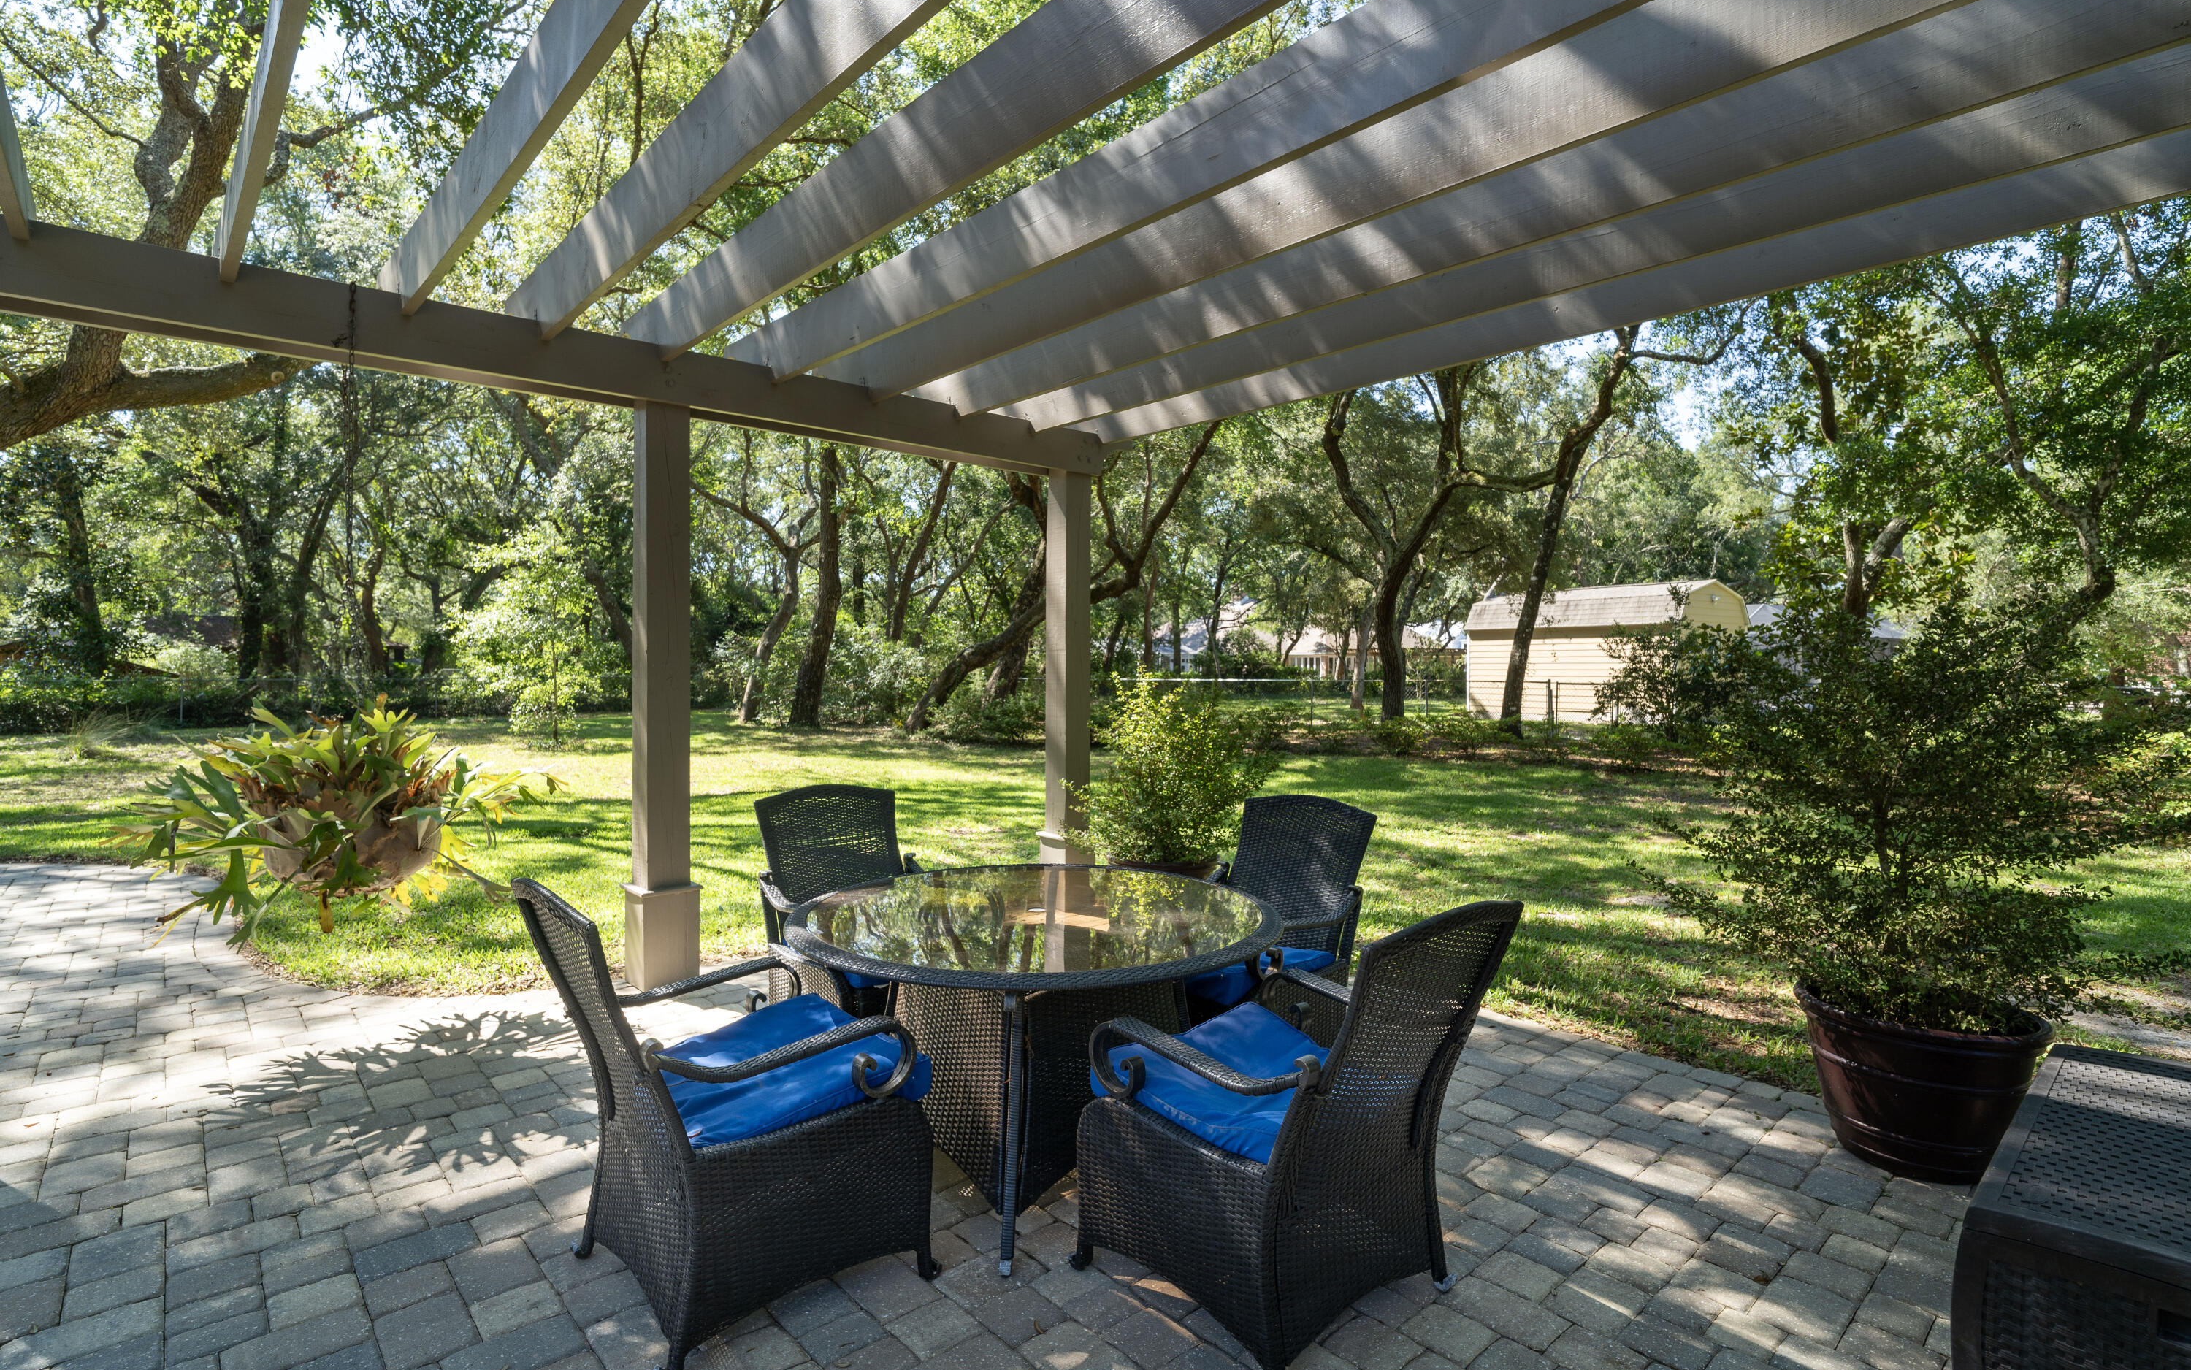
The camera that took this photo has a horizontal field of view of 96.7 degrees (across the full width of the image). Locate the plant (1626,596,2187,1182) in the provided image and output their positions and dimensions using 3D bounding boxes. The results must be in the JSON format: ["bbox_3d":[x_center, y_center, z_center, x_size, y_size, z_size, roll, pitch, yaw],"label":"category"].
[{"bbox_3d":[2.230,0.530,2.800,1.150,1.550,1.080,0,0,0],"label":"plant"}]

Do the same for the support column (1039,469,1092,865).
[{"bbox_3d":[-0.160,0.045,5.690,0.250,2.530,0.250,0,0,-43],"label":"support column"}]

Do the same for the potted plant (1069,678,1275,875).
[{"bbox_3d":[0.395,0.645,5.100,1.020,1.330,0.980,0,0,0],"label":"potted plant"}]

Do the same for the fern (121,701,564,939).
[{"bbox_3d":[-2.650,0.470,3.520,1.200,0.820,1.100,0,0,-37],"label":"fern"}]

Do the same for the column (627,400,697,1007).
[{"bbox_3d":[-1.917,0.050,4.320,0.250,2.520,0.250,0,0,-43],"label":"column"}]

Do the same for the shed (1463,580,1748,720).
[{"bbox_3d":[14.250,-0.820,27.400,3.900,3.850,5.900,0,0,-36],"label":"shed"}]

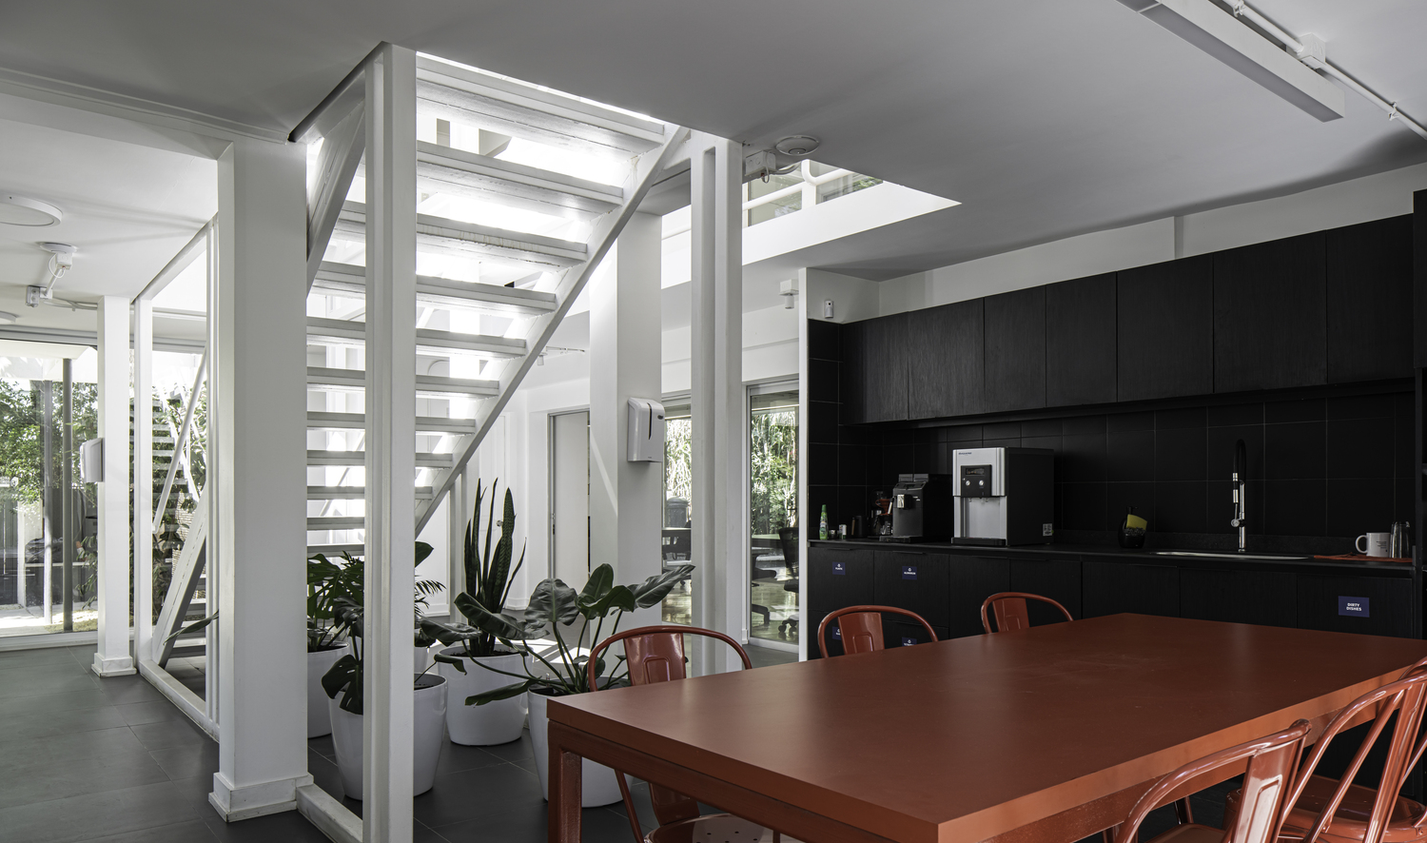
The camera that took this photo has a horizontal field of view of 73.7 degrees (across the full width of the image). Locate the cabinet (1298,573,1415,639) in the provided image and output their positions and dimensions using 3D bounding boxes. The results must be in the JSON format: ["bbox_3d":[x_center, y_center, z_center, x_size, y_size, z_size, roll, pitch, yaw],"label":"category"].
[{"bbox_3d":[2.626,0.995,3.750,0.580,0.800,0.376,1,-2,-39],"label":"cabinet"}]

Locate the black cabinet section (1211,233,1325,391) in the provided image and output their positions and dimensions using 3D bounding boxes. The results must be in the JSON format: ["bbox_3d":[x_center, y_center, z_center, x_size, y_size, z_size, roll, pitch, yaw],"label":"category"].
[{"bbox_3d":[2.361,-0.418,3.933,0.330,0.590,0.422,2,-3,-39],"label":"black cabinet section"}]

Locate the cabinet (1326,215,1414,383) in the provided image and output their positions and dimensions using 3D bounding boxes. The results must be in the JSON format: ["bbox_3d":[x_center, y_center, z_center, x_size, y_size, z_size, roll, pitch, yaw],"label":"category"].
[{"bbox_3d":[2.724,-0.468,3.805,0.338,0.624,0.367,2,-4,-39],"label":"cabinet"}]

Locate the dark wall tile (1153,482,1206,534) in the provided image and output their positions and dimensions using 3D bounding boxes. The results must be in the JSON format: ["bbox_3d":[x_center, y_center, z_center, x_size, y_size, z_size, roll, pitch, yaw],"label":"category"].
[{"bbox_3d":[2.277,0.417,4.630,0.010,0.249,0.251,2,-4,-39],"label":"dark wall tile"}]

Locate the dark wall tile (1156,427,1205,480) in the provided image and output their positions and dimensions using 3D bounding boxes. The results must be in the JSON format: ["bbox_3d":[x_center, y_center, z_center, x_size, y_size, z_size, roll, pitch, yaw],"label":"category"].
[{"bbox_3d":[2.277,0.164,4.630,0.010,0.258,0.251,2,-4,-39],"label":"dark wall tile"}]

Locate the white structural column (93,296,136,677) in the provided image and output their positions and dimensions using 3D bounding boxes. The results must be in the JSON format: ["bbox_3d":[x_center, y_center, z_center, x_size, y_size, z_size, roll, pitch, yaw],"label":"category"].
[{"bbox_3d":[-3.956,0.432,6.306,0.220,2.460,0.290,1,-2,-38],"label":"white structural column"}]

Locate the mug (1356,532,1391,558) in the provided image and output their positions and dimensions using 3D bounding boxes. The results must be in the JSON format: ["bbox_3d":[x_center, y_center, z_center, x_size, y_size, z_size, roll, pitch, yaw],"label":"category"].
[{"bbox_3d":[2.714,0.508,3.910,0.115,0.097,0.082,-1,-2,40],"label":"mug"}]

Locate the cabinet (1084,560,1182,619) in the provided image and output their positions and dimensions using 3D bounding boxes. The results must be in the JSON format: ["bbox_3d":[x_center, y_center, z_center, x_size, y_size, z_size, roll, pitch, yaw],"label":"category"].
[{"bbox_3d":[2.083,1.050,4.433,0.580,0.800,0.452,1,-2,-39],"label":"cabinet"}]

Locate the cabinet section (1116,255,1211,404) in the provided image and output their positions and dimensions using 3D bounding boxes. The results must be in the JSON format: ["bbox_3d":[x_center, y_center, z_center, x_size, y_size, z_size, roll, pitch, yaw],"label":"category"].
[{"bbox_3d":[2.095,-0.390,4.261,0.330,0.590,0.422,2,-3,-39],"label":"cabinet section"}]

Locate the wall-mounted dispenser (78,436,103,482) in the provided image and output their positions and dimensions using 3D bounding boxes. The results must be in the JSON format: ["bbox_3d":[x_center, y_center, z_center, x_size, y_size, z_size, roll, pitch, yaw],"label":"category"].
[{"bbox_3d":[-4.170,0.258,6.384,0.120,0.300,0.170,2,-4,-39],"label":"wall-mounted dispenser"}]

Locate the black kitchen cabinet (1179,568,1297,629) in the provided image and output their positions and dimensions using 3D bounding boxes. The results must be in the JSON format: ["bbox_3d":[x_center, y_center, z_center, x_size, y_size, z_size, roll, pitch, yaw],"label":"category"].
[{"bbox_3d":[2.336,0.995,4.014,0.616,0.780,0.446,2,-4,-39],"label":"black kitchen cabinet"}]

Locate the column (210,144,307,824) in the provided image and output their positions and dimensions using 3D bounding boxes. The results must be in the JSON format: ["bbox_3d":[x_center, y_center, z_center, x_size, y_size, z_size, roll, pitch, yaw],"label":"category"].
[{"bbox_3d":[-1.701,0.206,3.588,0.295,2.470,0.310,1,-2,-38],"label":"column"}]

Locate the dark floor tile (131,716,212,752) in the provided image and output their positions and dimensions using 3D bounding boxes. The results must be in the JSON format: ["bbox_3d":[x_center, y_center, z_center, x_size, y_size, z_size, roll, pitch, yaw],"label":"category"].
[{"bbox_3d":[-2.530,1.541,4.747,0.590,0.012,0.600,3,-4,-38],"label":"dark floor tile"}]

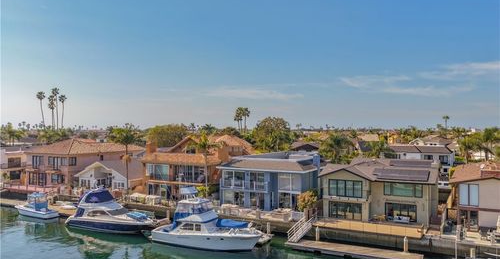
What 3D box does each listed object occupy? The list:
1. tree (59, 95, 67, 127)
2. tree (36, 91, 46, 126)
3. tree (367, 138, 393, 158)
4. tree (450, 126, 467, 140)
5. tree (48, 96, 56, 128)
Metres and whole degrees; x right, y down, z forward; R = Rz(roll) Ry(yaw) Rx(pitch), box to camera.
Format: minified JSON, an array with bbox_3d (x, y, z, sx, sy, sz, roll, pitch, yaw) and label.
[{"bbox_3d":[-71.201,-0.973,148.000,3.400,23.946,3.400,0,0,0],"label":"tree"},{"bbox_3d":[-79.197,-1.639,148.000,3.800,25.278,3.800,0,0,0],"label":"tree"},{"bbox_3d":[28.652,7.306,86.000,5.400,10.190,5.400,0,0,0],"label":"tree"},{"bbox_3d":[80.461,4.921,150.000,5.200,12.158,5.200,0,0,0],"label":"tree"},{"bbox_3d":[-75.199,-0.878,148.000,3.200,23.755,3.200,0,0,0],"label":"tree"}]

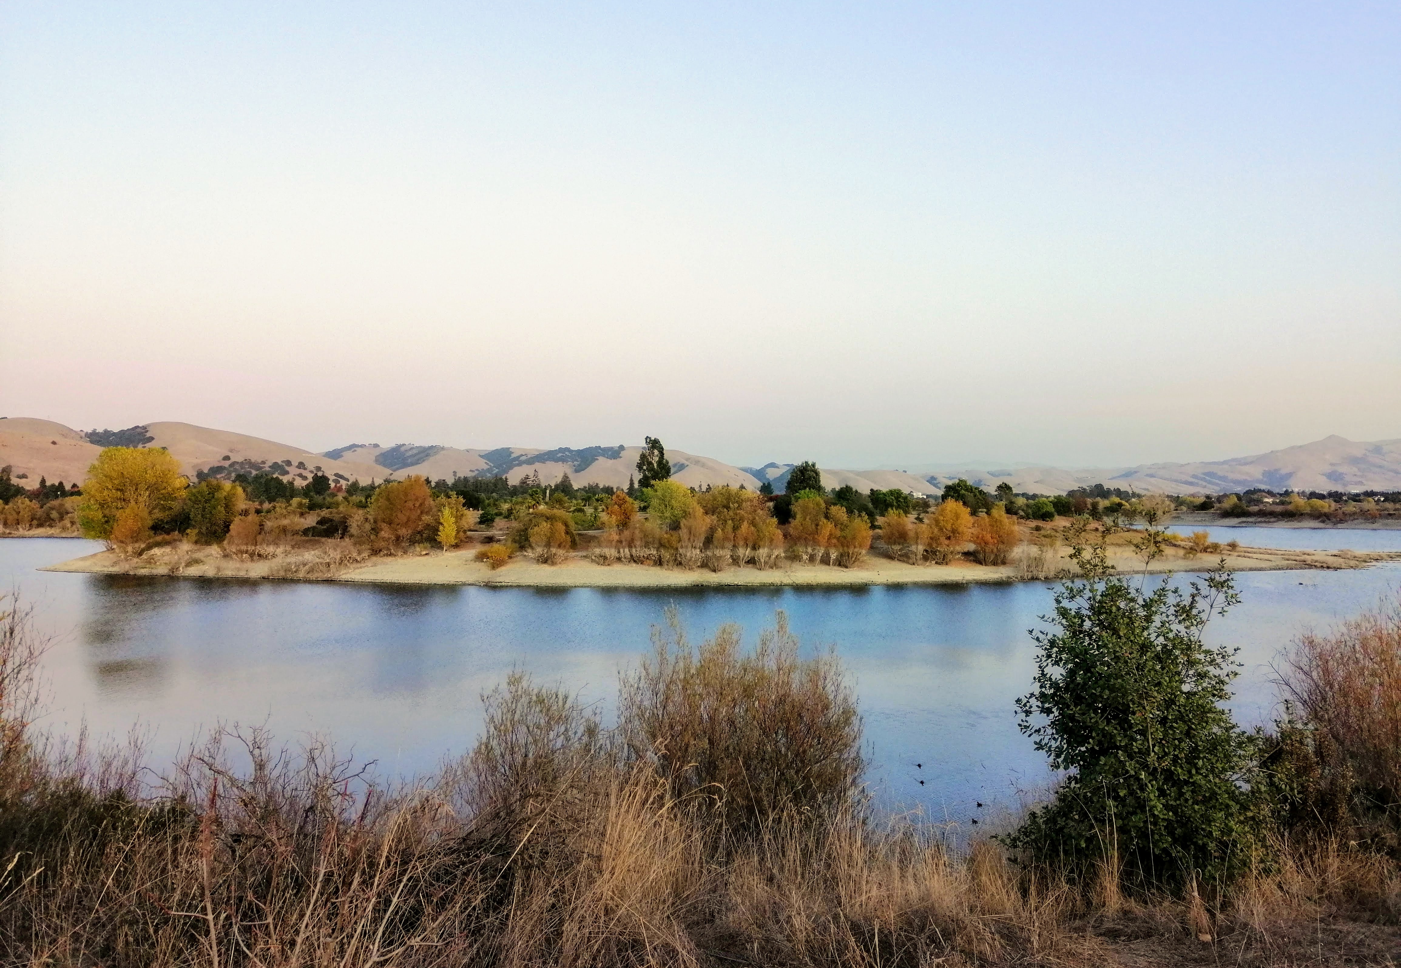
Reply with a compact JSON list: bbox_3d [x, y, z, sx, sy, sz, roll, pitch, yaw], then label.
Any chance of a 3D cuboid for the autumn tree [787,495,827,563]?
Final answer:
[{"bbox_3d":[13.870,5.830,142.000,5.020,8.960,5.020,0,-1,0],"label":"autumn tree"}]

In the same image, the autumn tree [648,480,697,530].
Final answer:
[{"bbox_3d":[-3.760,3.160,150.000,6.760,7.360,6.560,0,0,0],"label":"autumn tree"}]

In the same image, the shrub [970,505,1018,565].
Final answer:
[{"bbox_3d":[38.920,6.830,145.000,6.400,7.990,6.400,0,-1,0],"label":"shrub"}]

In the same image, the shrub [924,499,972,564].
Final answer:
[{"bbox_3d":[29.490,5.600,130.000,5.730,7.680,5.560,0,0,0],"label":"shrub"}]

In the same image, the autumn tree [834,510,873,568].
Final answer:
[{"bbox_3d":[17.670,6.310,126.000,4.420,6.690,4.280,0,0,0],"label":"autumn tree"}]

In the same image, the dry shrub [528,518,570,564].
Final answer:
[{"bbox_3d":[-19.420,7.290,140.000,5.220,6.030,5.220,0,-1,0],"label":"dry shrub"}]

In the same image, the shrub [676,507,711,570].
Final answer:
[{"bbox_3d":[-0.810,6.150,124.000,3.970,7.200,3.860,0,0,0],"label":"shrub"}]

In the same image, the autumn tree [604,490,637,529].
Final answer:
[{"bbox_3d":[-11.470,3.800,158.000,4.750,5.860,4.610,0,0,0],"label":"autumn tree"}]

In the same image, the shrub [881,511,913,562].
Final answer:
[{"bbox_3d":[25.890,6.850,144.000,4.520,6.630,4.520,0,-1,0],"label":"shrub"}]

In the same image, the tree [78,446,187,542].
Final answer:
[{"bbox_3d":[-84.130,1.780,162.000,15.900,14.770,15.900,0,-1,0],"label":"tree"}]

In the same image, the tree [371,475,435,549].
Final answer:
[{"bbox_3d":[-40.250,3.850,148.000,8.430,10.230,8.430,0,-1,0],"label":"tree"}]

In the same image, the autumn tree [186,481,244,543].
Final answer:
[{"bbox_3d":[-62.190,3.580,140.000,7.570,8.410,7.340,0,0,0],"label":"autumn tree"}]

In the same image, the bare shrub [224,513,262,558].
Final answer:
[{"bbox_3d":[-55.260,6.210,132.000,4.630,5.420,4.490,0,0,0],"label":"bare shrub"}]

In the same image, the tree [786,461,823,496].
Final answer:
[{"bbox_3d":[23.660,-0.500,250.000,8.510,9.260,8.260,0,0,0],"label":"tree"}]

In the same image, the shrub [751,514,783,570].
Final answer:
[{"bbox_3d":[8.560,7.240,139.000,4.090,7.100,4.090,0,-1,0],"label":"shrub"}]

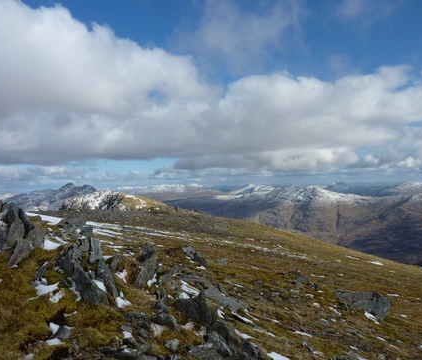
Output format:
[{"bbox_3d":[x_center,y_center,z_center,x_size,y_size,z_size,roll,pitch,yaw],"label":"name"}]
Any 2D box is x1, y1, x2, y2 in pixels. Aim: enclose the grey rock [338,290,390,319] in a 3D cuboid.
[{"bbox_3d":[3.343,2.718,7.600,1.140,0.520,0.650,0,-1,0],"label":"grey rock"}]

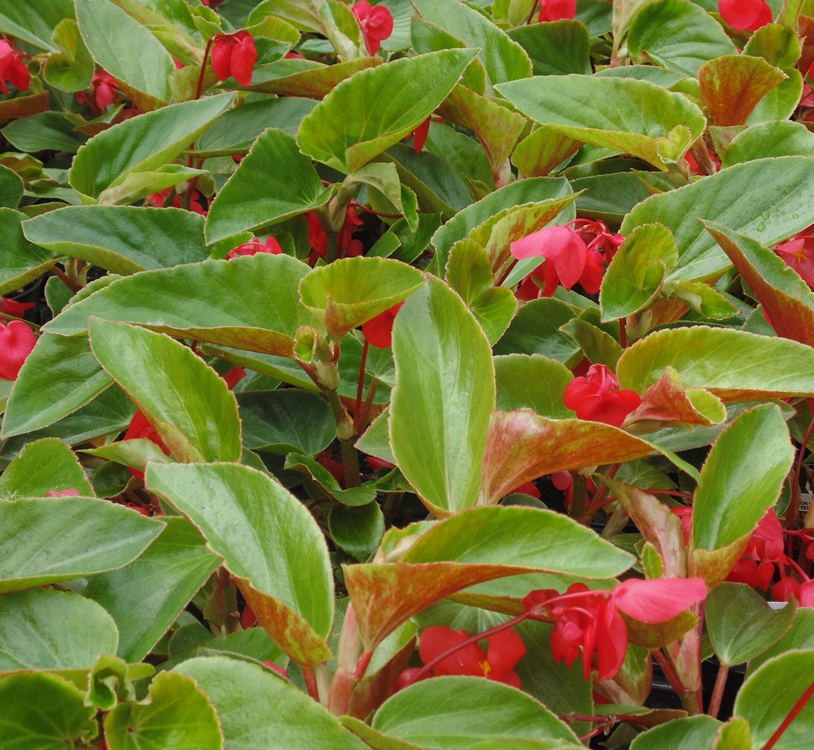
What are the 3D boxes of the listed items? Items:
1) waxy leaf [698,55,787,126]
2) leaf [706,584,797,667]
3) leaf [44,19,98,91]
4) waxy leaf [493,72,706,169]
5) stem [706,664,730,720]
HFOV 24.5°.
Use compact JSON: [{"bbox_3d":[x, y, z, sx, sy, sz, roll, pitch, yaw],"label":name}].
[{"bbox_3d":[0.202,-0.171,1.135,0.054,0.046,0.027,0,35,0],"label":"waxy leaf"},{"bbox_3d":[0.166,0.120,0.900,0.041,0.043,0.016,28,7,18],"label":"leaf"},{"bbox_3d":[-0.210,-0.200,1.170,0.034,0.045,0.022,0,35,0],"label":"leaf"},{"bbox_3d":[0.126,-0.167,1.230,0.130,0.028,0.052,19,45,3],"label":"waxy leaf"},{"bbox_3d":[0.132,0.136,0.800,0.004,0.032,0.005,9,34,-6],"label":"stem"}]

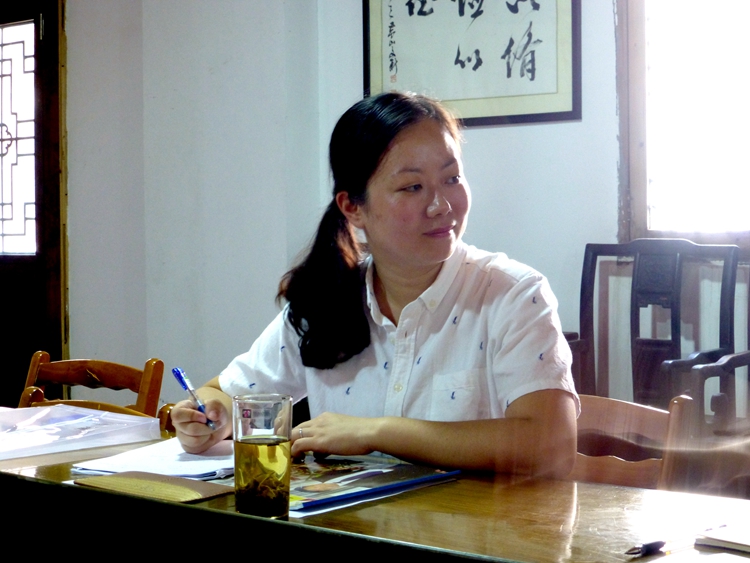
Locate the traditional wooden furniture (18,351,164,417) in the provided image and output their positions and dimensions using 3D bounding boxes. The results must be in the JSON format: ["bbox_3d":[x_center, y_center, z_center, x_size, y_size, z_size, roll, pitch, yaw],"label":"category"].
[{"bbox_3d":[-0.790,0.578,3.100,0.430,0.800,0.480,1,2,42],"label":"traditional wooden furniture"}]

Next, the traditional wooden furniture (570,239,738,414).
[{"bbox_3d":[0.705,0.410,4.140,0.580,1.050,0.480,1,2,42],"label":"traditional wooden furniture"}]

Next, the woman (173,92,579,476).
[{"bbox_3d":[0.070,0.363,2.120,0.600,1.270,0.700,0,2,25],"label":"woman"}]

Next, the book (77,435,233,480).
[{"bbox_3d":[-0.250,0.240,1.981,0.208,0.014,0.285,0,2,21],"label":"book"}]

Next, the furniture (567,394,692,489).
[{"bbox_3d":[0.215,0.591,2.335,0.430,0.810,0.480,1,2,42],"label":"furniture"}]

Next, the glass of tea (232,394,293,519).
[{"bbox_3d":[-0.124,0.194,1.580,0.067,0.129,0.067,-1,2,0],"label":"glass of tea"}]

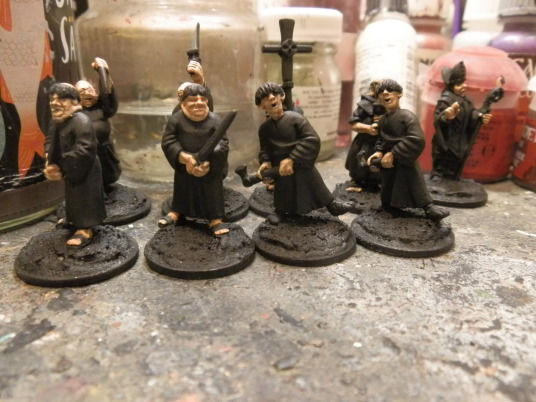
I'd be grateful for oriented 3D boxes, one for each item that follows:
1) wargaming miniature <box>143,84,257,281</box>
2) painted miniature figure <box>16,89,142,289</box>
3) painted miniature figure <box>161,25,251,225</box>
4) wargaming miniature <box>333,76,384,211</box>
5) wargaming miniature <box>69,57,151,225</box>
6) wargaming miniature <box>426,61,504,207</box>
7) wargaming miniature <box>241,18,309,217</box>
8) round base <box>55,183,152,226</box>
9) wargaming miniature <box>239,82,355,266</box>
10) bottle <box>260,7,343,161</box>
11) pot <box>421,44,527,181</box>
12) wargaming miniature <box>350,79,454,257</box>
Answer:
[{"bbox_3d":[-0.015,-0.006,0.094,0.025,0.038,0.025,1,19,2],"label":"wargaming miniature"},{"bbox_3d":[-0.042,-0.005,0.091,0.025,0.038,0.025,15,24,36],"label":"painted miniature figure"},{"bbox_3d":[-0.018,-0.022,0.120,0.026,0.051,0.026,-3,21,-7],"label":"painted miniature figure"},{"bbox_3d":[0.033,-0.017,0.130,0.025,0.037,0.025,2,19,5],"label":"wargaming miniature"},{"bbox_3d":[-0.048,-0.017,0.120,0.026,0.043,0.026,-8,23,-20],"label":"wargaming miniature"},{"bbox_3d":[0.057,-0.021,0.133,0.026,0.041,0.026,-12,24,-28],"label":"wargaming miniature"},{"bbox_3d":[0.007,-0.023,0.123,0.025,0.052,0.025,2,19,4],"label":"wargaming miniature"},{"bbox_3d":[-0.048,0.001,0.127,0.025,0.004,0.025,0,21,0],"label":"round base"},{"bbox_3d":[0.009,-0.008,0.102,0.026,0.038,0.026,15,26,33],"label":"wargaming miniature"},{"bbox_3d":[0.013,-0.048,0.180,0.034,0.057,0.034,0,21,0],"label":"bottle"},{"bbox_3d":[0.072,-0.032,0.156,0.035,0.044,0.035,0,21,0],"label":"pot"},{"bbox_3d":[0.033,-0.009,0.104,0.028,0.038,0.025,-16,25,-39],"label":"wargaming miniature"}]

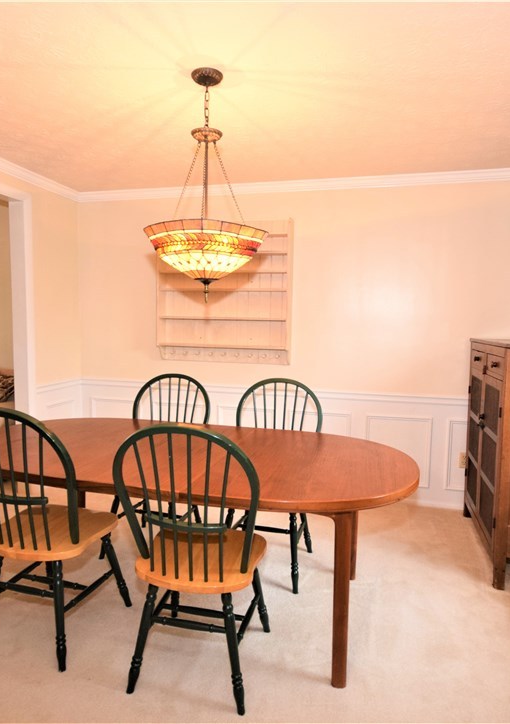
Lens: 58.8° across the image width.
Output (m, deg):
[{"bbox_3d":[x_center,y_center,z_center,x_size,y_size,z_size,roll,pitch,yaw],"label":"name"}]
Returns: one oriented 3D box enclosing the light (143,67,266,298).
[{"bbox_3d":[-0.212,-0.756,2.004,0.585,0.978,0.585,3,5,15],"label":"light"}]

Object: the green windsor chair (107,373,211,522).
[{"bbox_3d":[-0.583,0.605,2.716,0.520,1.030,0.520,3,5,15],"label":"green windsor chair"}]

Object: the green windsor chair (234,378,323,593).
[{"bbox_3d":[0.078,0.636,2.537,0.515,1.030,0.520,3,5,15],"label":"green windsor chair"}]

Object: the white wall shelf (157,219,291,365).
[{"bbox_3d":[-0.251,-0.556,3.594,1.100,1.120,0.110,3,6,16],"label":"white wall shelf"}]

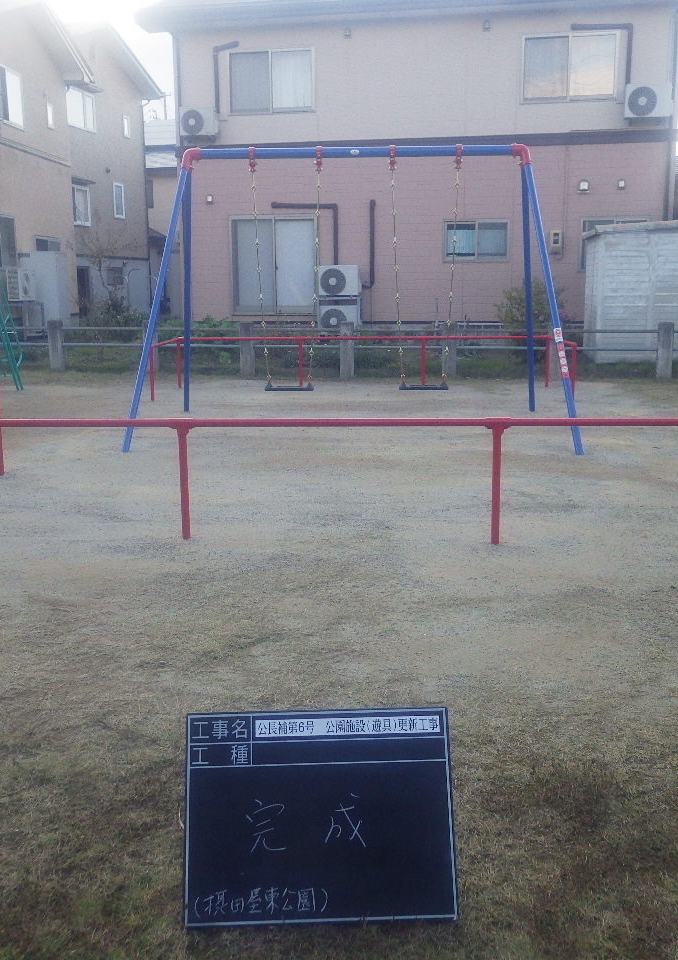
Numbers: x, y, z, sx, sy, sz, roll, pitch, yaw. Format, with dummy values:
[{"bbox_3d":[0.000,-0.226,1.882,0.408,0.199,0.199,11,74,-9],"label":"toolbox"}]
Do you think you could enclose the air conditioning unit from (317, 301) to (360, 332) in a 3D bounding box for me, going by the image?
[{"bbox_3d":[-0.009,-2.968,17.200,0.770,0.560,0.300,2,12,11],"label":"air conditioning unit"}]

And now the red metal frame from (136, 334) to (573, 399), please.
[{"bbox_3d":[0.313,-1.492,12.163,5.216,0.695,1.674,0,12,1],"label":"red metal frame"}]

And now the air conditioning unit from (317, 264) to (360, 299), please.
[{"bbox_3d":[0.000,-3.712,17.200,0.770,0.560,0.300,2,12,11],"label":"air conditioning unit"}]

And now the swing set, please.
[{"bbox_3d":[0.148,-1.789,8.838,3.940,2.643,2.612,0,12,3],"label":"swing set"}]

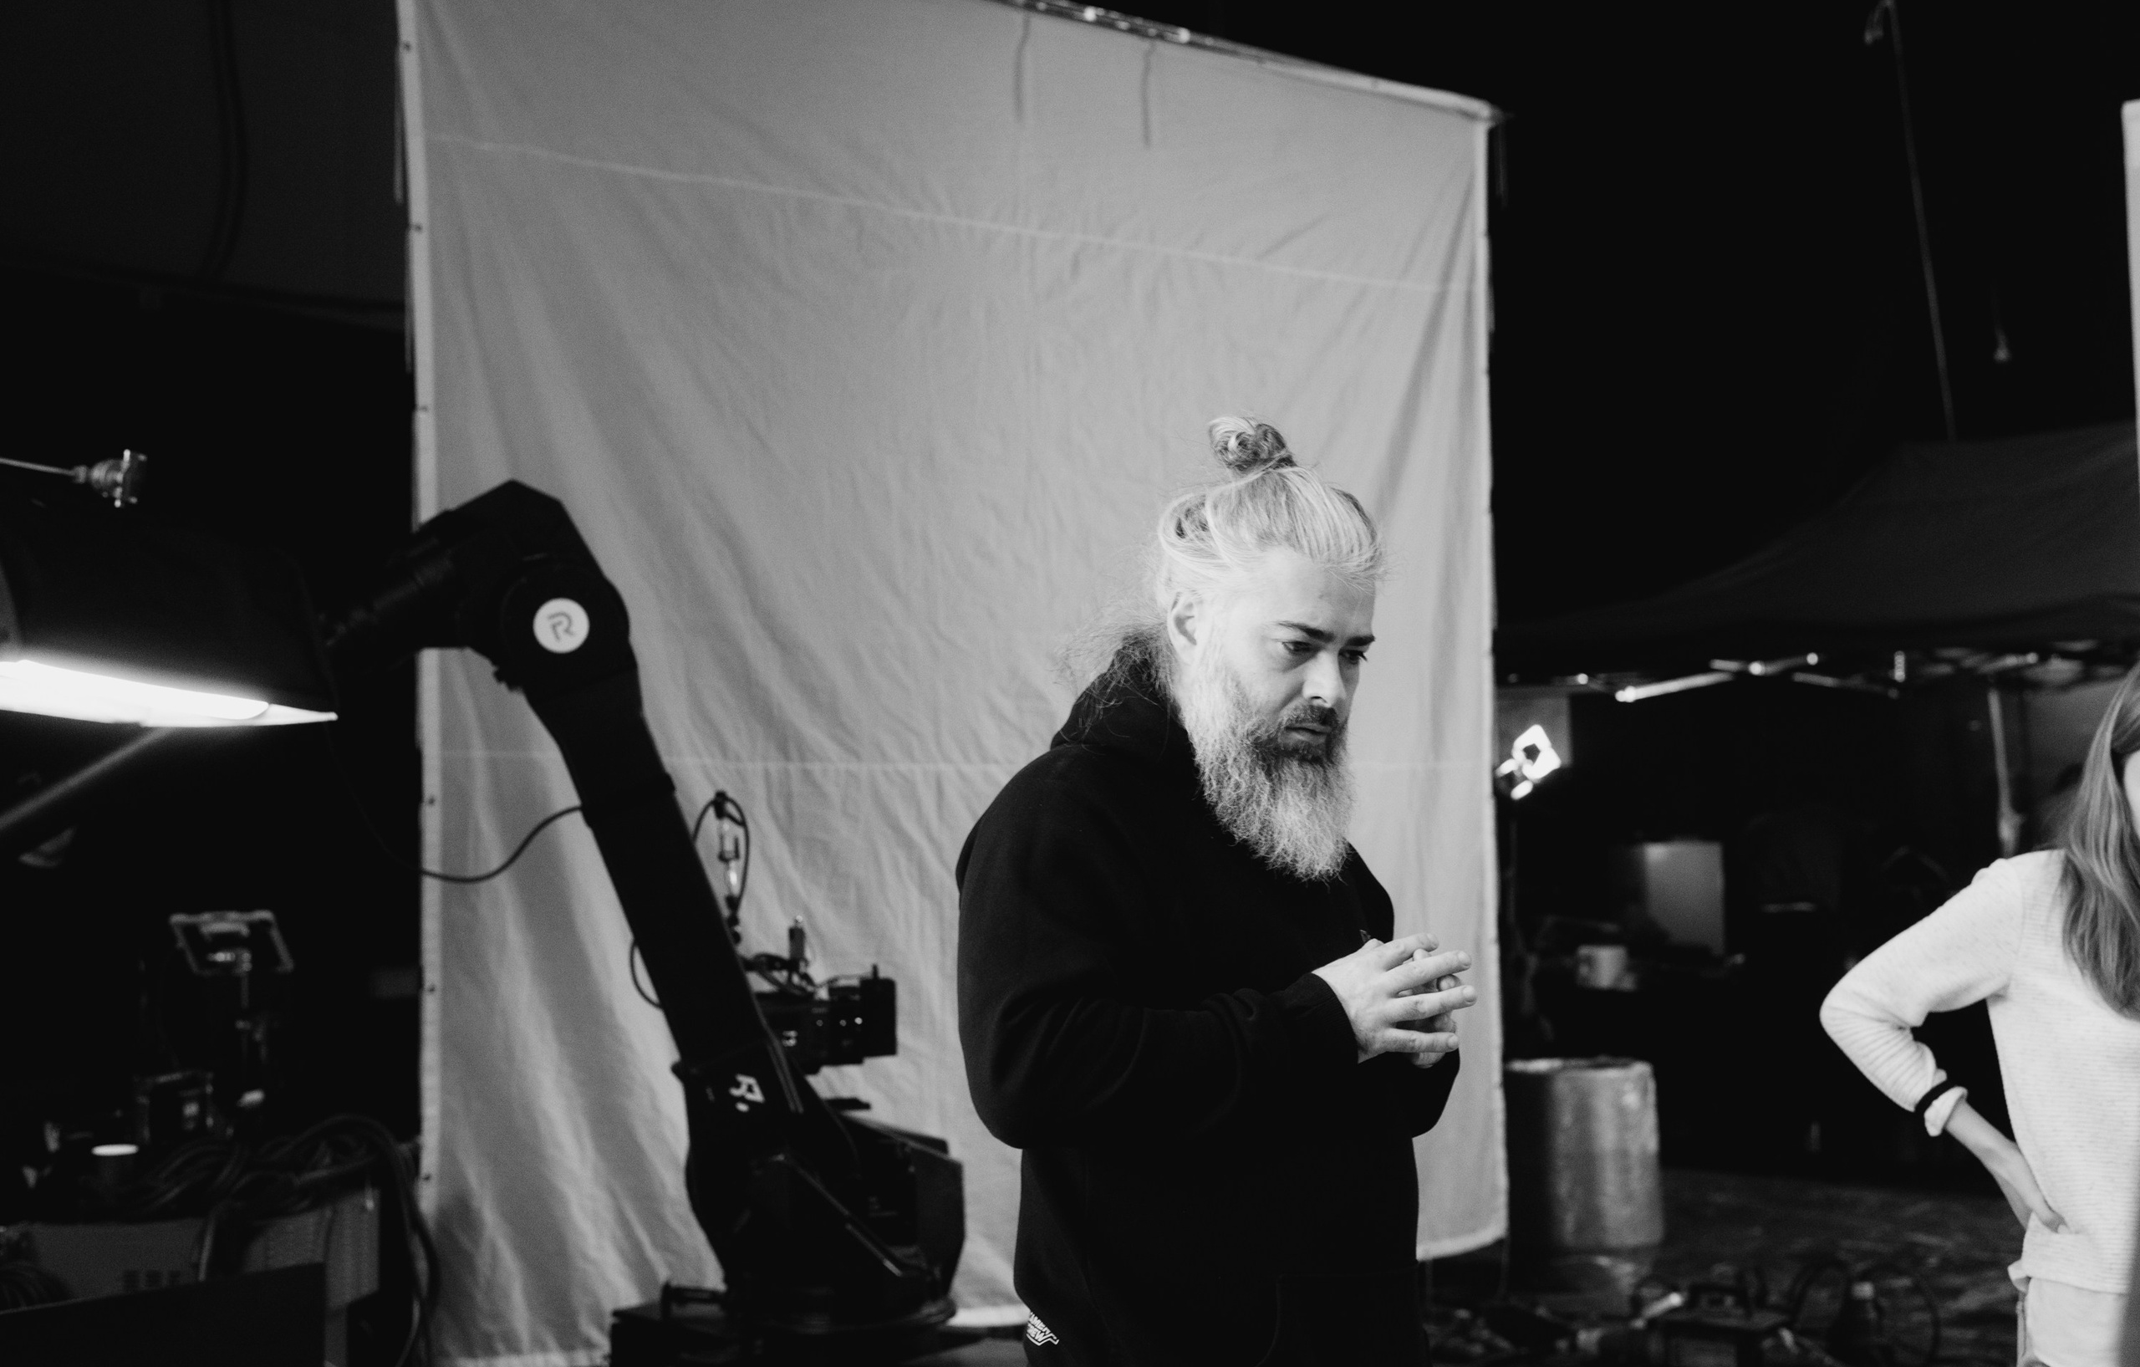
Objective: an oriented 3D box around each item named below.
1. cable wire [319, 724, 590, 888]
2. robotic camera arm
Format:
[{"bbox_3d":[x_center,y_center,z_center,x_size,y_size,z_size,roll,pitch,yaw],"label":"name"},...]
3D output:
[{"bbox_3d":[-1.026,0.201,3.950,0.430,0.260,0.090,-1,-3,0],"label":"cable wire"},{"bbox_3d":[-0.718,0.379,3.950,1.060,1.400,0.480,-1,-3,0],"label":"robotic camera arm"}]

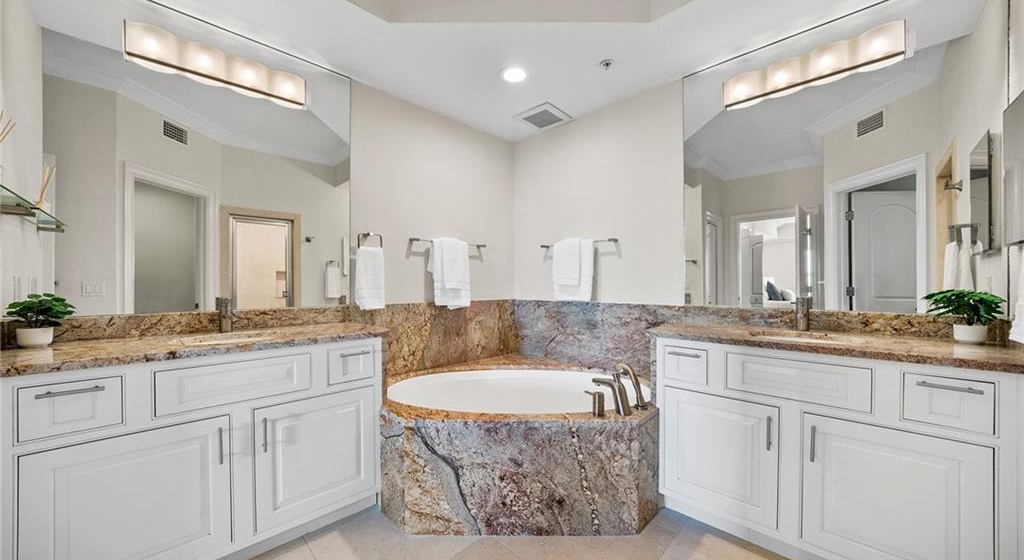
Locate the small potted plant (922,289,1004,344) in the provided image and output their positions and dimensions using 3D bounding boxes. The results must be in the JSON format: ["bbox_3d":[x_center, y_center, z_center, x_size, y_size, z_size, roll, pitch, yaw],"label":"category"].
[{"bbox_3d":[1.772,0.151,1.333,0.190,0.200,0.170,-1,-1,43],"label":"small potted plant"}]

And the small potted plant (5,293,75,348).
[{"bbox_3d":[-1.786,0.153,1.288,0.155,0.195,0.150,1,-1,-43],"label":"small potted plant"}]

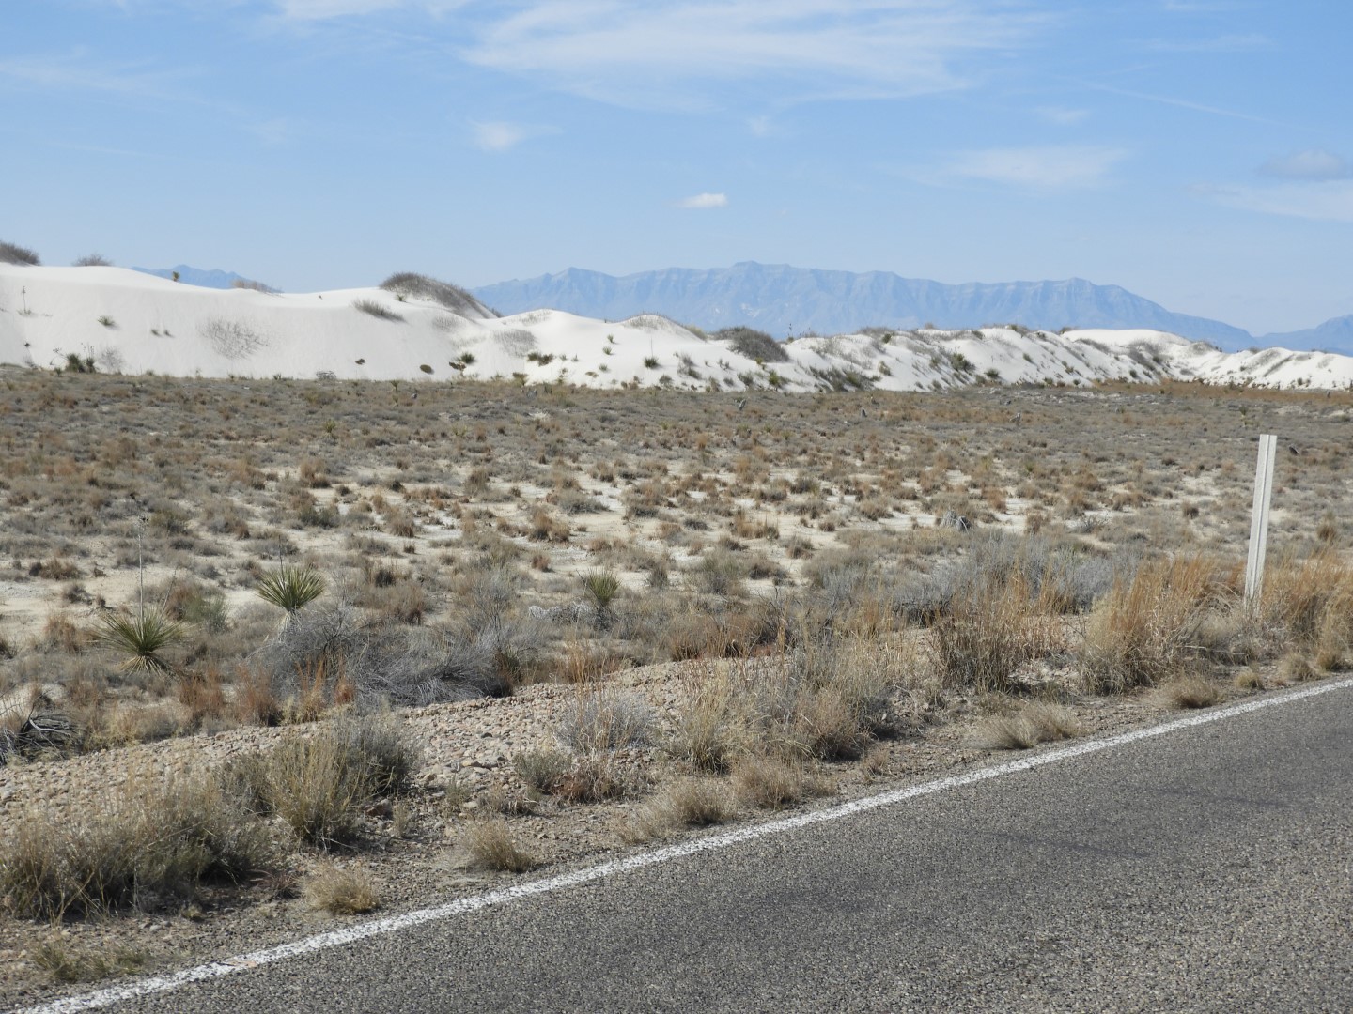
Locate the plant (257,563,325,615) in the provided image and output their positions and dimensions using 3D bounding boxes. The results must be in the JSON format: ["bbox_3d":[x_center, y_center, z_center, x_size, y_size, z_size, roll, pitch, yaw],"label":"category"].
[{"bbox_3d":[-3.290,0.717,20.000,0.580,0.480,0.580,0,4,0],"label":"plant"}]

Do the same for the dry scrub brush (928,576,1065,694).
[{"bbox_3d":[1.541,0.614,11.300,0.580,0.520,0.650,4,5,40],"label":"dry scrub brush"}]

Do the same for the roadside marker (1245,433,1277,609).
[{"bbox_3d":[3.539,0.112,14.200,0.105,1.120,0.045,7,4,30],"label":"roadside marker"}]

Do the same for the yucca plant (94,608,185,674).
[{"bbox_3d":[-3.938,0.988,17.200,0.670,0.500,0.670,0,4,0],"label":"yucca plant"}]

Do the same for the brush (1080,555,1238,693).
[{"bbox_3d":[2.387,0.578,11.600,0.680,0.620,0.780,4,5,40],"label":"brush"}]

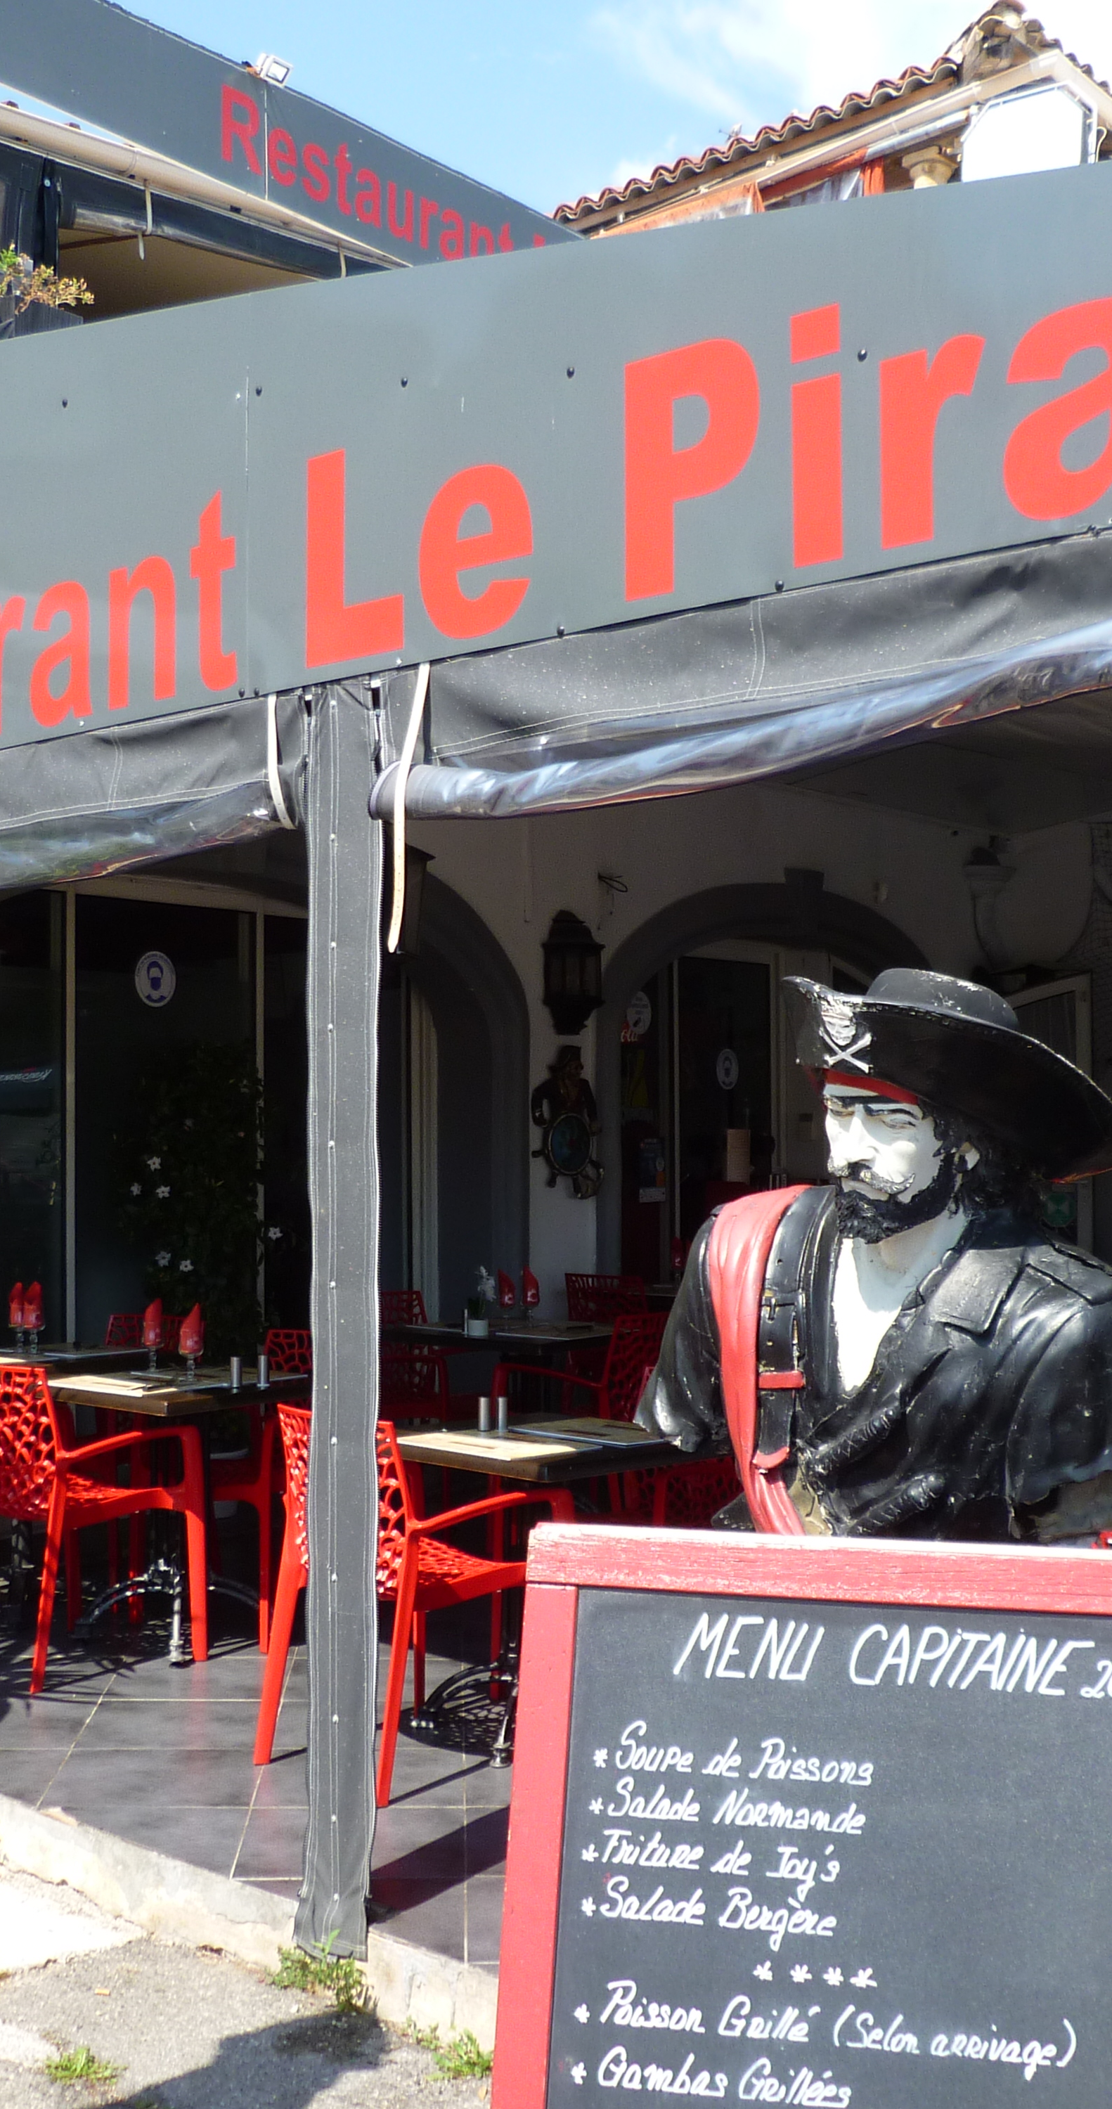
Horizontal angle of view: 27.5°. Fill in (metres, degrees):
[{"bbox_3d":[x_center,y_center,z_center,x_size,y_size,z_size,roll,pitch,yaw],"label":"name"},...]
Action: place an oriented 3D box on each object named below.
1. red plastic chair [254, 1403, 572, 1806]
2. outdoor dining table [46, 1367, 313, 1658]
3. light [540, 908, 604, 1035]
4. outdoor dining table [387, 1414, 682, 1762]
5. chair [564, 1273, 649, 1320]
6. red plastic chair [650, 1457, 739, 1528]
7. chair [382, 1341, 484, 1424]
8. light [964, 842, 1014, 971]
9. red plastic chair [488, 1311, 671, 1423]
[{"bbox_3d":[-0.328,1.203,5.195,0.560,0.820,0.580,2,-2,-45],"label":"red plastic chair"},{"bbox_3d":[-1.052,1.276,6.397,0.700,0.725,0.700,-1,-2,43],"label":"outdoor dining table"},{"bbox_3d":[0.067,-0.332,9.175,0.200,0.520,0.250,-1,-2,43],"label":"light"},{"bbox_3d":[-0.052,1.257,5.352,0.700,0.725,0.700,-1,-2,44],"label":"outdoor dining table"},{"bbox_3d":[0.336,1.258,8.901,0.580,0.815,0.550,-1,-1,37],"label":"chair"},{"bbox_3d":[0.190,1.205,5.601,0.580,0.815,0.550,-1,-1,44],"label":"red plastic chair"},{"bbox_3d":[-0.422,1.286,8.278,0.560,0.820,0.580,-1,-2,33],"label":"chair"},{"bbox_3d":[2.300,-0.785,12.064,0.260,0.680,0.270,-1,-1,42],"label":"light"},{"bbox_3d":[0.170,1.234,7.421,0.550,0.815,0.580,-1,-1,44],"label":"red plastic chair"}]

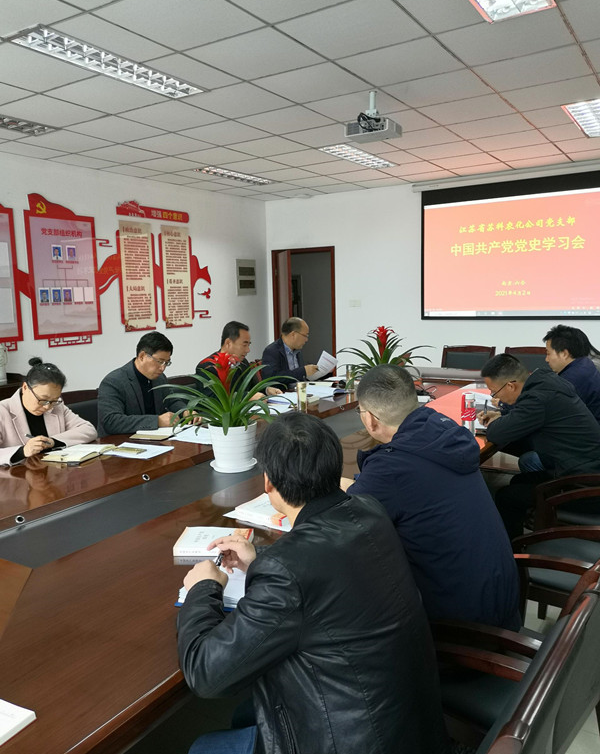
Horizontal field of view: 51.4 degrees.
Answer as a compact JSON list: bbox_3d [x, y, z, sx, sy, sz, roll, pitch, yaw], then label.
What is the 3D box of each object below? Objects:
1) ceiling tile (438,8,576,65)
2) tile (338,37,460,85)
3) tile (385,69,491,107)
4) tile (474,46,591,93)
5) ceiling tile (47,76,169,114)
[{"bbox_3d":[1.093,-1.782,3.275,0.600,0.020,0.600,3,9,32],"label":"ceiling tile"},{"bbox_3d":[0.592,-1.812,3.594,0.595,0.020,0.595,3,9,32],"label":"tile"},{"bbox_3d":[0.917,-1.899,4.120,0.595,0.020,0.595,3,9,32],"label":"tile"},{"bbox_3d":[1.424,-1.870,3.801,0.595,0.020,0.595,3,9,32],"label":"tile"},{"bbox_3d":[-1.248,-1.827,4.063,0.600,0.020,0.600,3,9,32],"label":"ceiling tile"}]

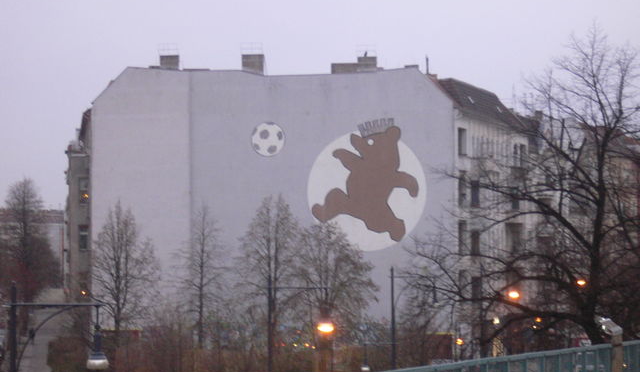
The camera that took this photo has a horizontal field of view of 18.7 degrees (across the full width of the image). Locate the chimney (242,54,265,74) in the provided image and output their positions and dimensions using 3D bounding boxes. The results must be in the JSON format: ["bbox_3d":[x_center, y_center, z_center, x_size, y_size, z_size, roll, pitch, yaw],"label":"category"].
[{"bbox_3d":[-4.860,-8.870,142.000,1.610,1.500,1.200,0,-3,0],"label":"chimney"}]

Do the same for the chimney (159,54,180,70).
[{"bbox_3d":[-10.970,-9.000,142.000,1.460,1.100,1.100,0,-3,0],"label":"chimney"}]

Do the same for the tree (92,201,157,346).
[{"bbox_3d":[-12.290,6.130,122.000,4.020,10.430,4.020,0,-3,0],"label":"tree"}]

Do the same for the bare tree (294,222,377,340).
[{"bbox_3d":[0.940,6.600,118.000,4.980,8.750,4.980,0,-3,0],"label":"bare tree"}]

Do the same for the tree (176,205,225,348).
[{"bbox_3d":[-7.510,6.280,122.000,3.020,10.240,3.020,0,-3,0],"label":"tree"}]

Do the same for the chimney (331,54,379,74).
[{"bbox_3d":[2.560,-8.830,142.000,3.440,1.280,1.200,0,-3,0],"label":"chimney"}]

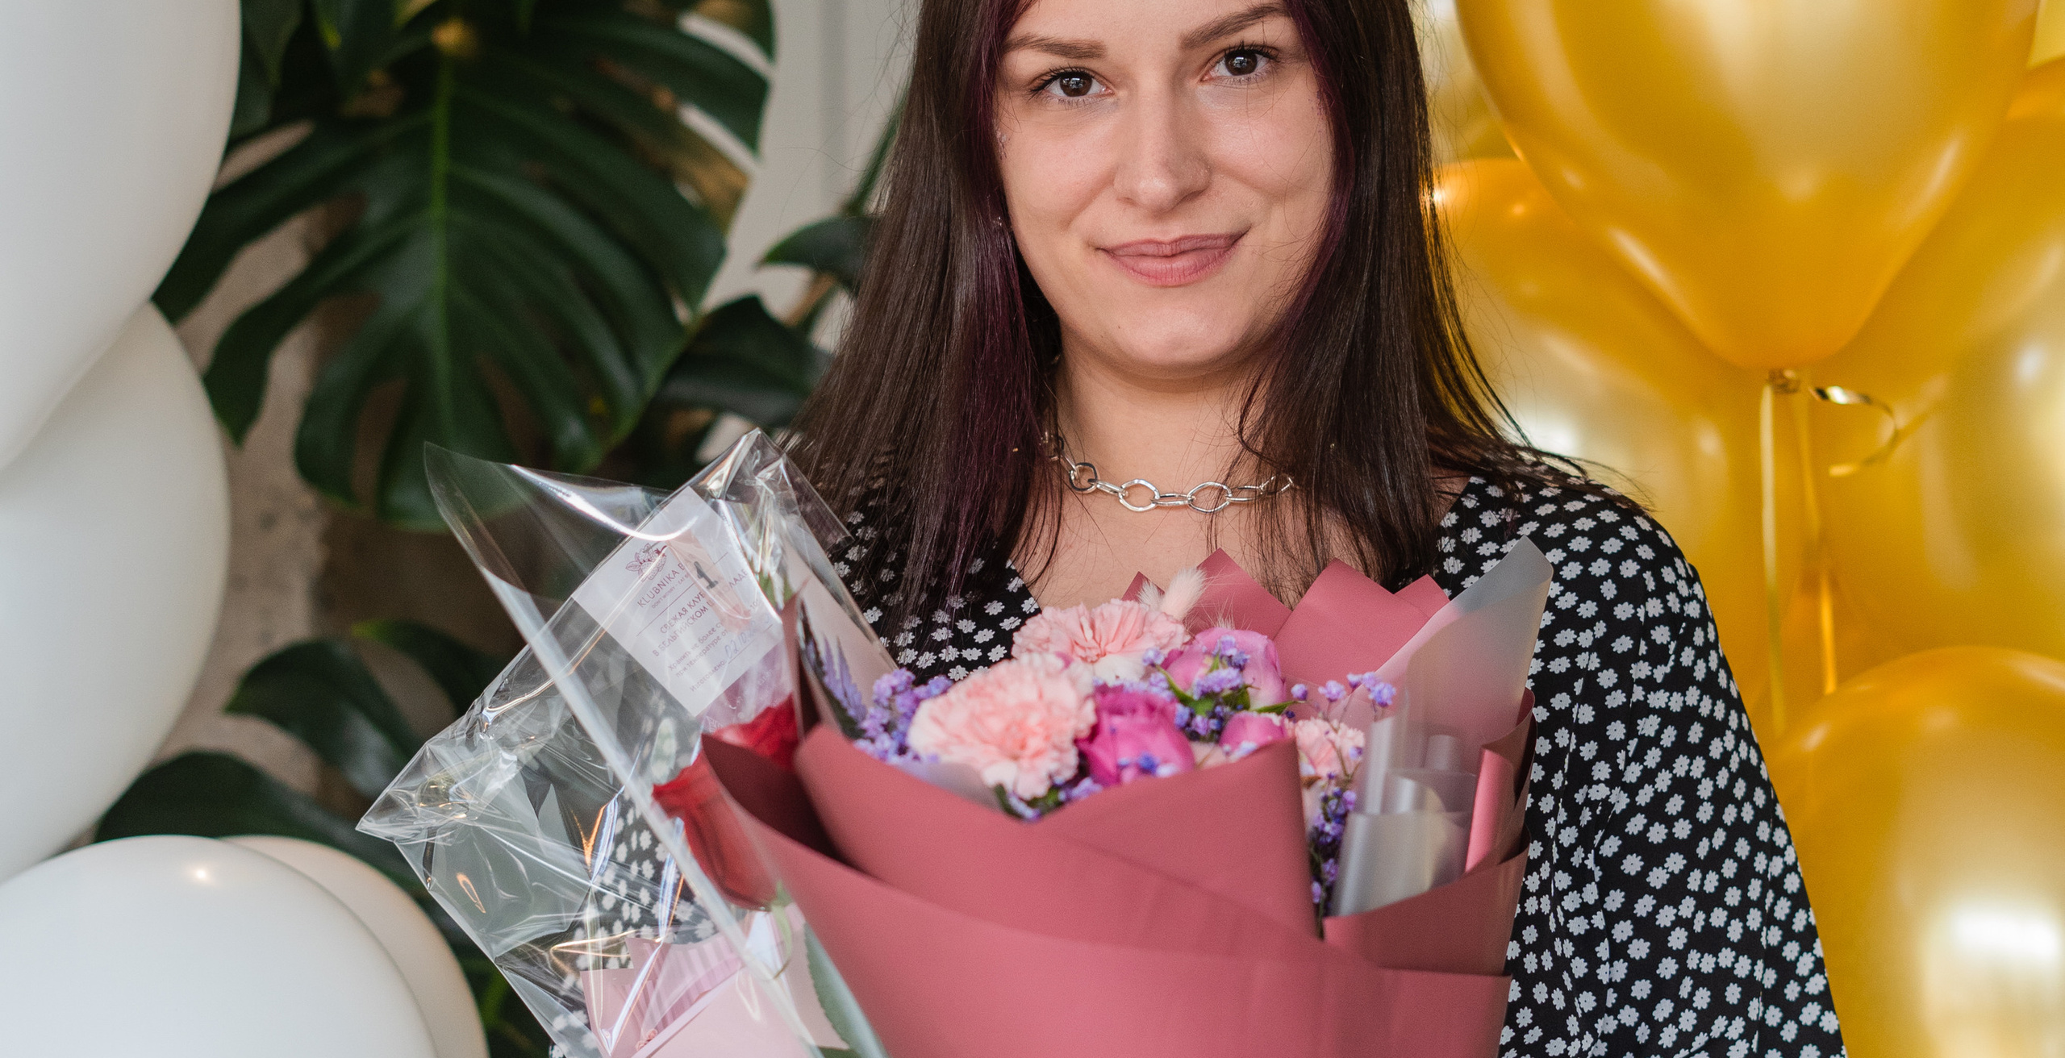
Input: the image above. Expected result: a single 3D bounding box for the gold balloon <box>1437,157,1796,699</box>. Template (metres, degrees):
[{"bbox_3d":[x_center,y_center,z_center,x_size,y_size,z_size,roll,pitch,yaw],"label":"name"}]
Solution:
[{"bbox_3d":[0.240,0.001,2.020,0.260,0.345,0.260,-1,-4,0],"label":"gold balloon"}]

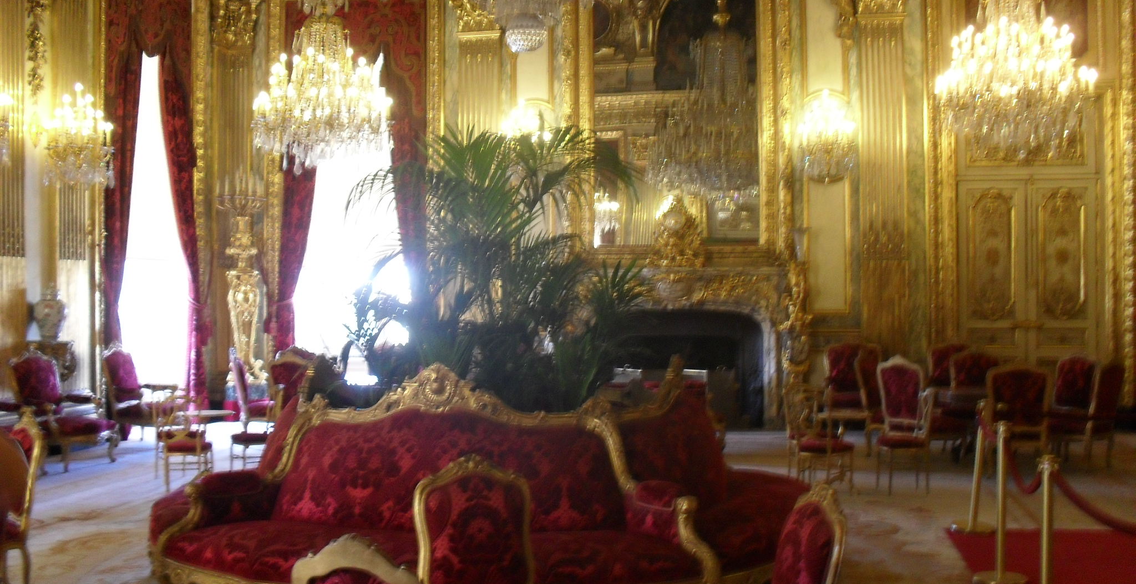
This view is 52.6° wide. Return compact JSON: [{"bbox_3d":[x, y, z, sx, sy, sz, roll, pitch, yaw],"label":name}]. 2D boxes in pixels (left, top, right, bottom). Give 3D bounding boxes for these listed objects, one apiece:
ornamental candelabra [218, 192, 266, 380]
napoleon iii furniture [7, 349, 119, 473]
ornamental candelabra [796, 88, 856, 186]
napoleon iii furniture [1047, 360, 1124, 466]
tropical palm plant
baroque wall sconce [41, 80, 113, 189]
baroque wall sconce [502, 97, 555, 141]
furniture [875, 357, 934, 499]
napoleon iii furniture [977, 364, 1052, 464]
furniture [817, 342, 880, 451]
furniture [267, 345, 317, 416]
[{"bbox_3d":[-4.739,-0.071,16.713,0.713,2.853,0.652,-1,-1,9],"label":"ornamental candelabra"},{"bbox_3d":[-5.177,1.212,11.873,0.800,1.170,0.740,-1,-1,22],"label":"napoleon iii furniture"},{"bbox_3d":[3.355,-2.014,14.898,0.750,1.200,0.500,-1,-1,9],"label":"ornamental candelabra"},{"bbox_3d":[5.136,1.168,11.414,0.680,1.100,0.720,0,-1,-41],"label":"napoleon iii furniture"},{"bbox_3d":[-0.459,-0.072,7.439,1.900,1.920,1.700,-1,-1,12],"label":"tropical palm plant"},{"bbox_3d":[-5.534,-1.777,12.994,0.774,1.182,0.815,-1,-1,13],"label":"baroque wall sconce"},{"bbox_3d":[-0.485,-1.836,14.100,0.630,1.000,0.430,0,0,11],"label":"baroque wall sconce"},{"bbox_3d":[2.946,1.153,10.124,0.470,1.180,0.480,-1,-1,3],"label":"furniture"},{"bbox_3d":[4.239,1.183,10.925,0.640,1.070,0.680,-1,-1,18],"label":"napoleon iii furniture"},{"bbox_3d":[3.119,1.187,12.892,0.680,1.130,0.720,-1,-1,12],"label":"furniture"},{"bbox_3d":[-3.241,1.258,13.693,0.620,1.200,0.650,-1,-1,27],"label":"furniture"}]

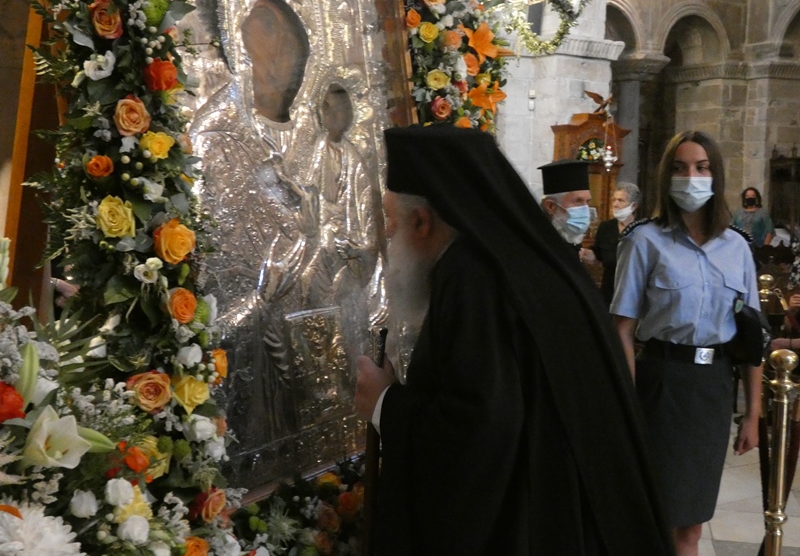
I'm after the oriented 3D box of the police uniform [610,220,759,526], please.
[{"bbox_3d":[0.847,0.290,2.960,0.430,0.920,0.270,0,5,-3],"label":"police uniform"}]

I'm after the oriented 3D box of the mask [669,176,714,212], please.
[{"bbox_3d":[0.842,-0.241,2.870,0.130,0.105,0.080,1,5,16],"label":"mask"}]

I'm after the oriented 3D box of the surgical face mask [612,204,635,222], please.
[{"bbox_3d":[1.383,-0.408,6.150,0.085,0.110,0.130,-3,6,-28],"label":"surgical face mask"}]

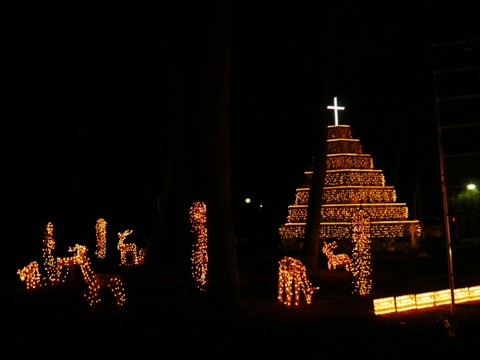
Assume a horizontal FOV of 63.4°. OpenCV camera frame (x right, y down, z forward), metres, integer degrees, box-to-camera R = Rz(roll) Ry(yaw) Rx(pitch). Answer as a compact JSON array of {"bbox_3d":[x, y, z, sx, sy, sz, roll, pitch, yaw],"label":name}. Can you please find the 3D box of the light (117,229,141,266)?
[{"bbox_3d":[-4.039,2.436,14.084,0.920,1.343,0.360,-1,-6,0],"label":"light"}]

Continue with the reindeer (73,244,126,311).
[{"bbox_3d":[-2.532,1.785,7.075,0.950,1.223,0.380,-1,-6,-6],"label":"reindeer"}]

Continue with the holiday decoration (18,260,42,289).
[{"bbox_3d":[-5.534,2.484,10.184,0.680,0.733,0.350,0,-6,-15],"label":"holiday decoration"}]

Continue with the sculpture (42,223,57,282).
[{"bbox_3d":[-5.097,1.971,10.411,0.320,1.653,0.320,-1,-6,0],"label":"sculpture"}]

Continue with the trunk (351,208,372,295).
[{"bbox_3d":[2.533,1.495,8.116,0.400,1.794,0.400,-1,-6,0],"label":"trunk"}]

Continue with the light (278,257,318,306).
[{"bbox_3d":[1.066,1.876,7.188,0.900,0.907,0.360,-6,-8,41],"label":"light"}]

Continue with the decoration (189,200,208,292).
[{"bbox_3d":[-0.961,1.540,8.995,0.410,2.037,0.410,-1,-6,0],"label":"decoration"}]

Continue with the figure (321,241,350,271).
[{"bbox_3d":[2.946,2.300,11.761,0.880,0.925,0.360,1,-6,-17],"label":"figure"}]

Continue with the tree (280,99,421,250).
[{"bbox_3d":[5.364,-0.388,19.900,6.800,7.750,5.300,-1,-6,-3],"label":"tree"}]

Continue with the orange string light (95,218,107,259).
[{"bbox_3d":[-5.918,2.502,16.568,0.450,1.711,0.450,-1,-6,0],"label":"orange string light"}]

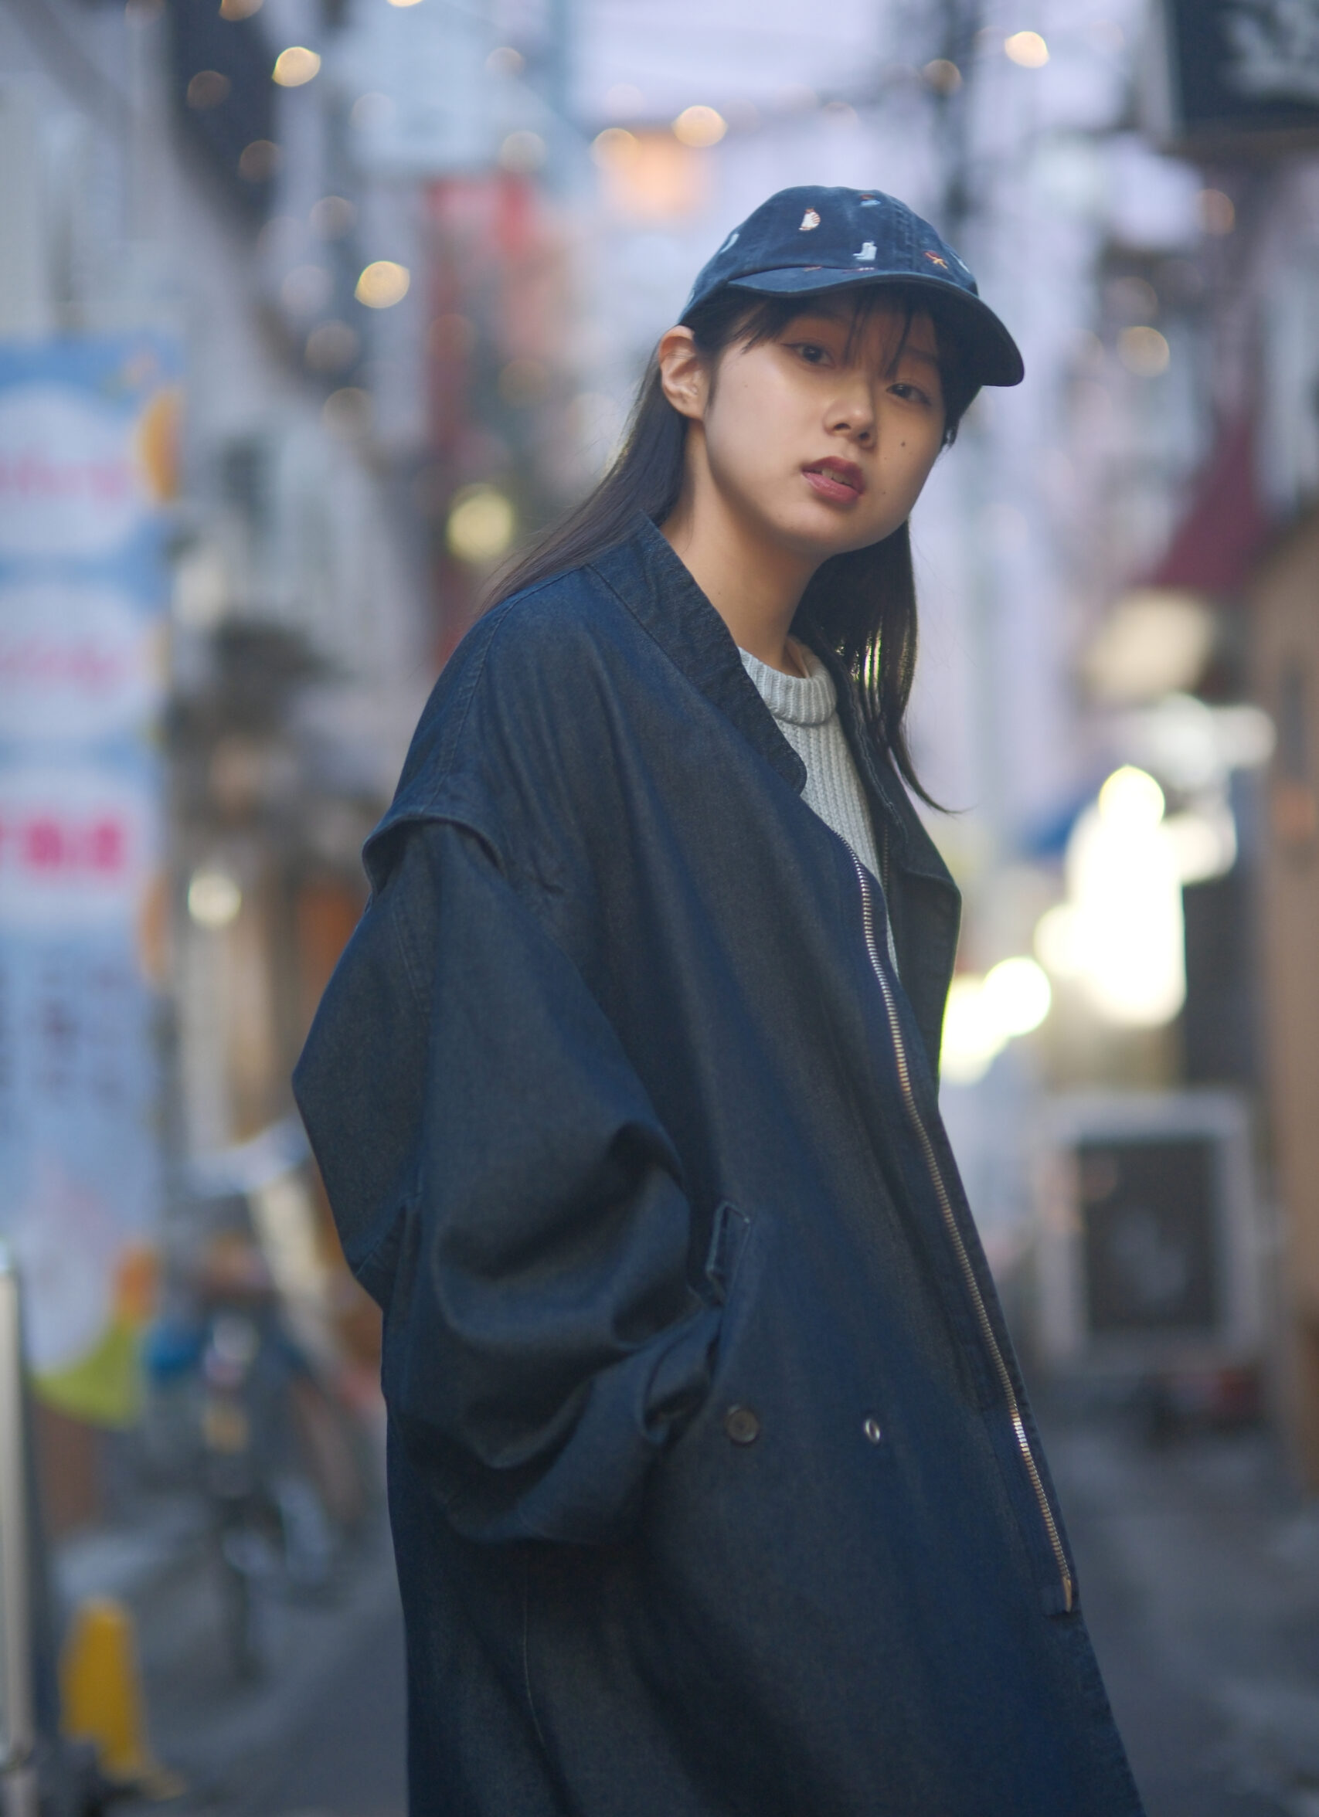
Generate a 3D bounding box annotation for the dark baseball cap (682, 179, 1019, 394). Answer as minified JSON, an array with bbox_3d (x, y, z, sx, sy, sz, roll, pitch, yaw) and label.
[{"bbox_3d":[0.123,-0.379,2.475,0.176,0.128,0.260,18,-13,-21],"label":"dark baseball cap"}]

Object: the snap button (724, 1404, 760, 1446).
[{"bbox_3d":[0.048,0.295,2.350,0.019,0.019,0.006,1,1,-24],"label":"snap button"}]

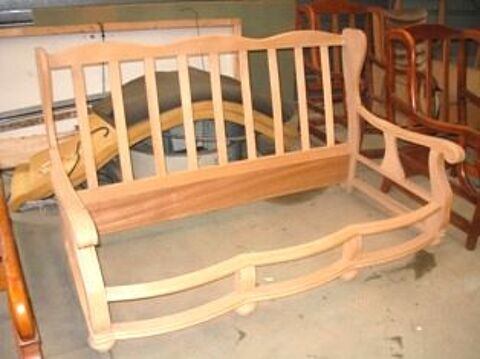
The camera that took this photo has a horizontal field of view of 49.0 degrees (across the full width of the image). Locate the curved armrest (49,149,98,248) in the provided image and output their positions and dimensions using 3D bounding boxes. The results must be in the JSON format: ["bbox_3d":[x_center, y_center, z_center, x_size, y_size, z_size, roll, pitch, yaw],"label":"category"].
[{"bbox_3d":[-0.670,0.049,2.067,0.082,0.111,0.741,-11,28,-25],"label":"curved armrest"}]

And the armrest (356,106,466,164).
[{"bbox_3d":[0.885,-0.253,2.796,0.082,0.111,0.741,-11,28,-25],"label":"armrest"}]

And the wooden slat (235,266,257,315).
[{"bbox_3d":[0.024,0.448,2.187,0.079,0.234,0.065,-11,28,-25],"label":"wooden slat"}]

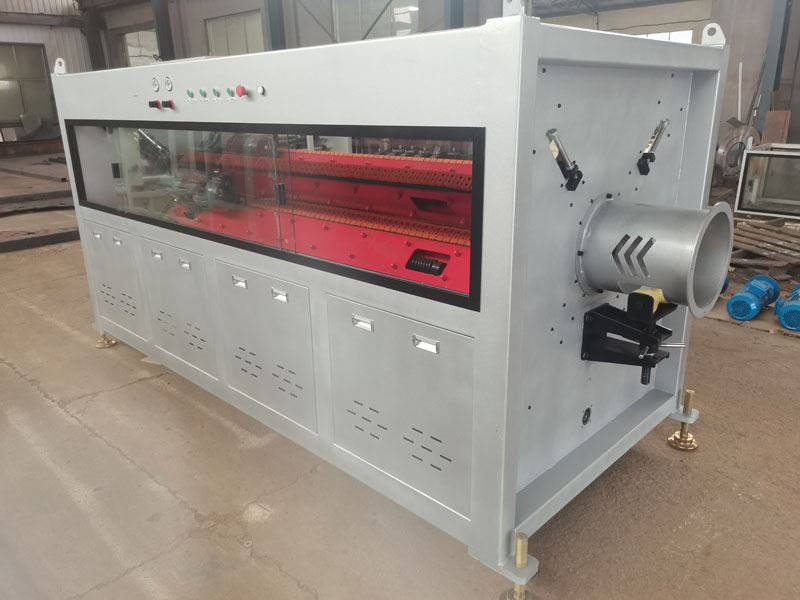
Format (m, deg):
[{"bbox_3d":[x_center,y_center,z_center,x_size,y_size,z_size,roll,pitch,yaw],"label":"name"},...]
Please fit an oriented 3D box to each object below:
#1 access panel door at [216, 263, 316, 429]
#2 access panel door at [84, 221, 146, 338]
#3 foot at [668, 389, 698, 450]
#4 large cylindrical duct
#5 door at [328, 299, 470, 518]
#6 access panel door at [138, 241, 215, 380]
[{"bbox_3d":[-0.588,0.189,2.640,0.693,0.644,0.020,16,24,42],"label":"access panel door"},{"bbox_3d":[-1.748,-0.139,3.709,0.700,0.644,0.020,16,24,42],"label":"access panel door"},{"bbox_3d":[1.355,0.556,2.845,0.130,0.285,0.130,16,24,42],"label":"foot"},{"bbox_3d":[0.874,-0.162,2.068,0.380,0.390,0.390,16,24,42],"label":"large cylindrical duct"},{"bbox_3d":[-0.016,0.351,2.112,0.689,0.644,0.020,16,24,42],"label":"door"},{"bbox_3d":[-1.166,0.026,3.172,0.699,0.644,0.020,16,24,42],"label":"access panel door"}]

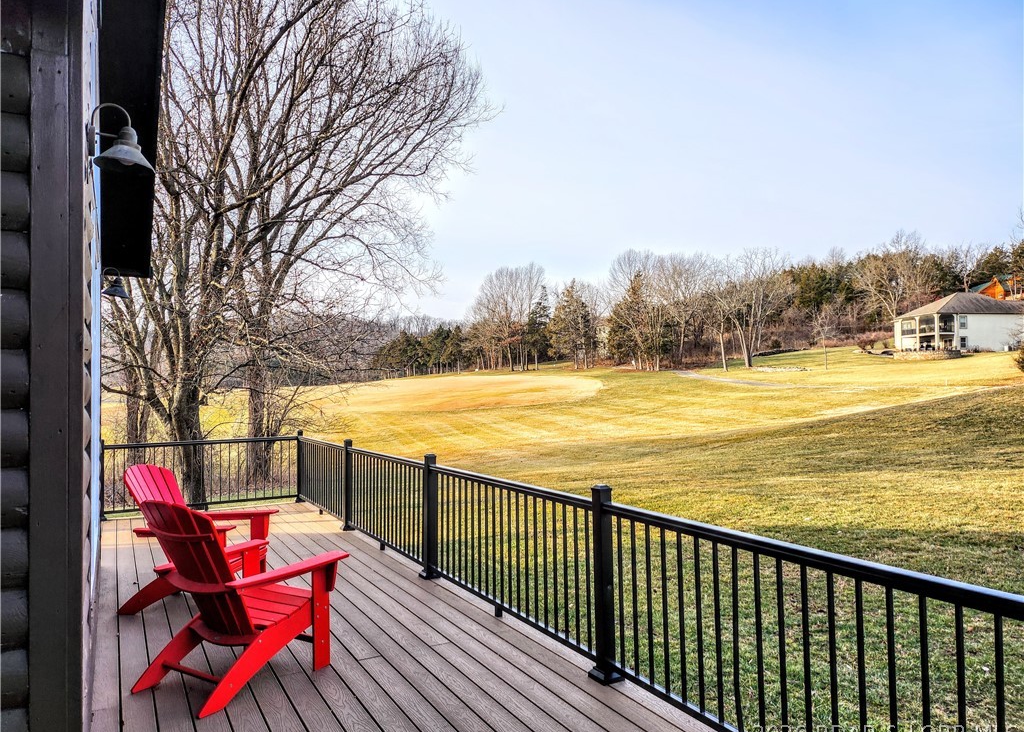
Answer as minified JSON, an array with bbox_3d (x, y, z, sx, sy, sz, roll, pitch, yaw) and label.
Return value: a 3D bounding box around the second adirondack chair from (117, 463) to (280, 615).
[{"bbox_3d":[-2.273,1.222,5.176,0.885,0.980,0.800,-1,-2,4],"label":"second adirondack chair"}]

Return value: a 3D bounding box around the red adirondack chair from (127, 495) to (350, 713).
[{"bbox_3d":[-1.484,1.170,3.845,0.800,0.980,0.885,-2,-2,32],"label":"red adirondack chair"}]

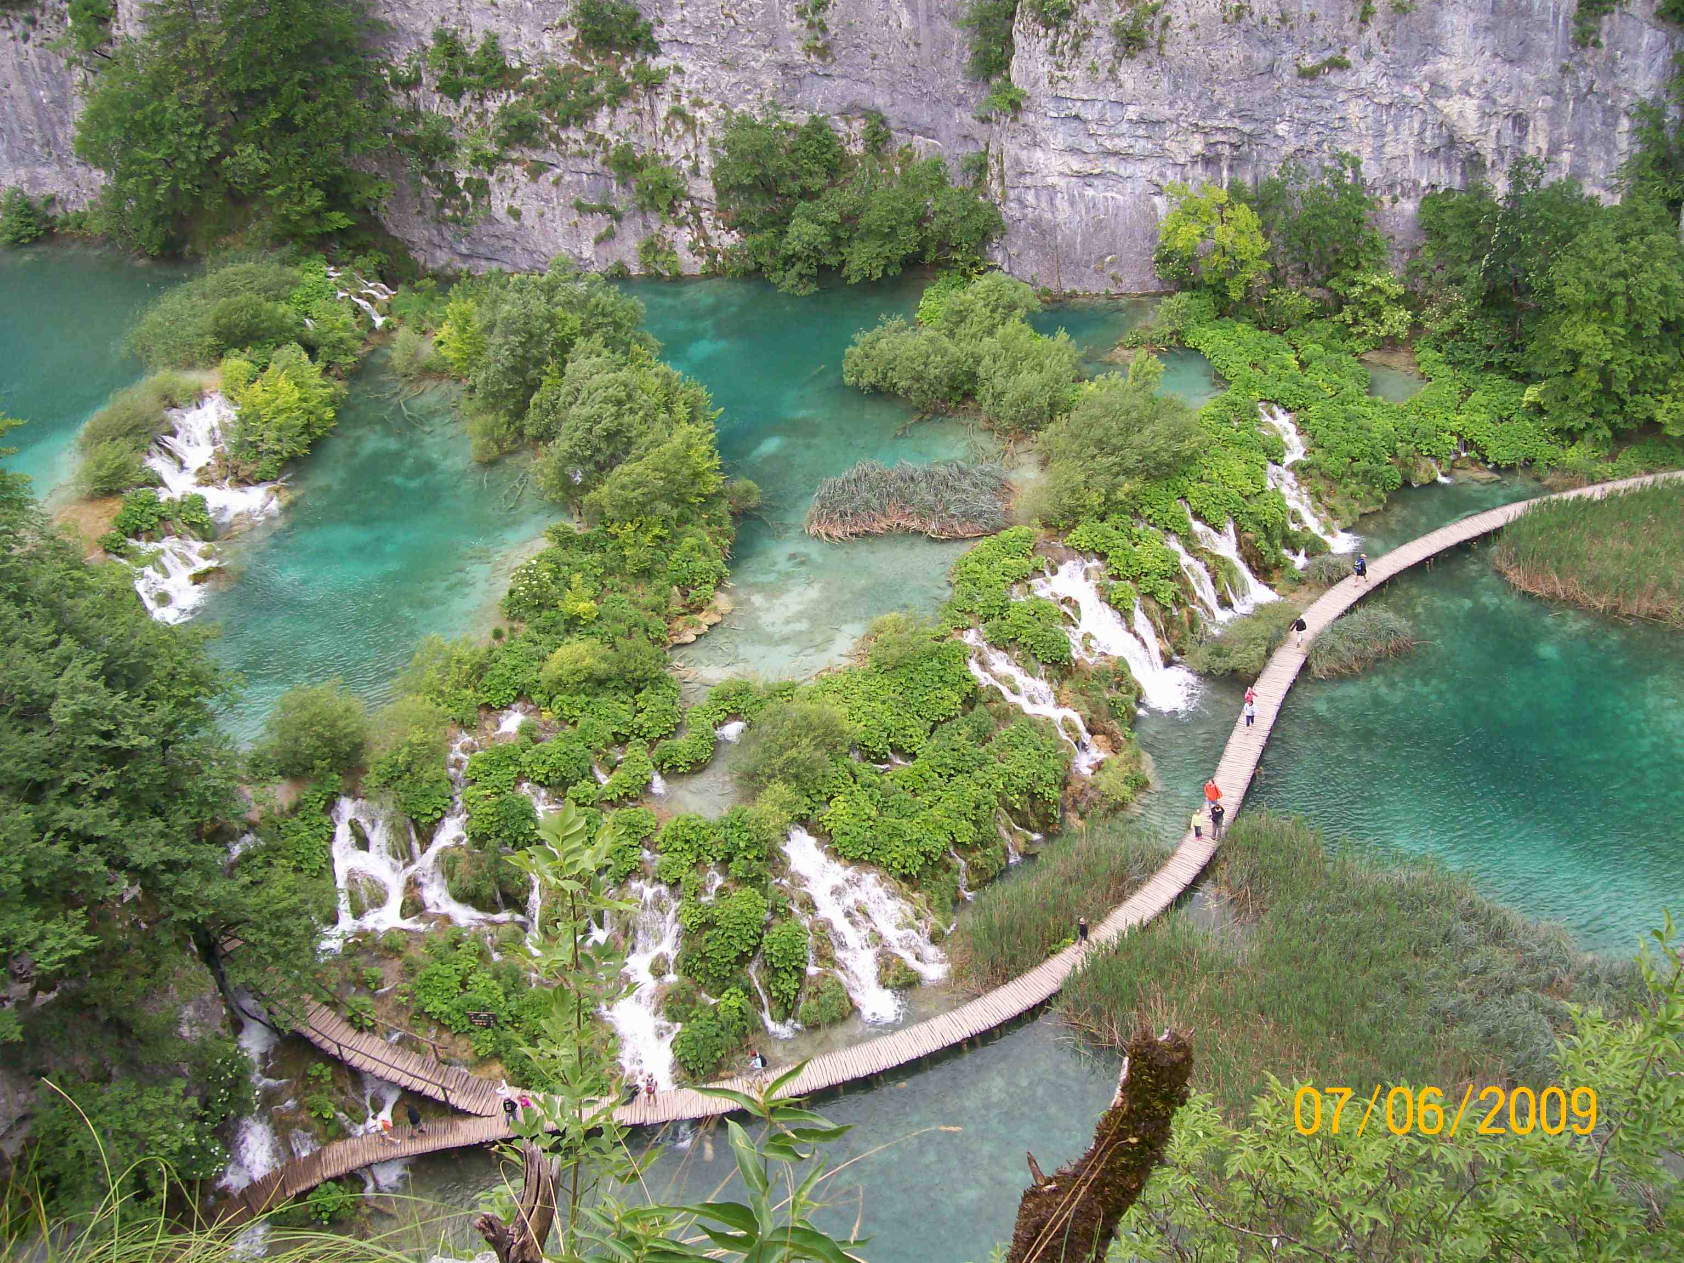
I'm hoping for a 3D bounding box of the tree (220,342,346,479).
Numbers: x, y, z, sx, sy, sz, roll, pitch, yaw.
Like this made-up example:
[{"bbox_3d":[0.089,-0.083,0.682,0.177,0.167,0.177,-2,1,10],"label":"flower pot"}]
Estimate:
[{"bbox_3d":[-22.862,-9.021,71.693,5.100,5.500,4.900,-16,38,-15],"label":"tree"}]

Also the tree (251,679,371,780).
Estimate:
[{"bbox_3d":[-17.558,3.379,58.014,4.000,3.500,3.800,-17,38,-17],"label":"tree"}]

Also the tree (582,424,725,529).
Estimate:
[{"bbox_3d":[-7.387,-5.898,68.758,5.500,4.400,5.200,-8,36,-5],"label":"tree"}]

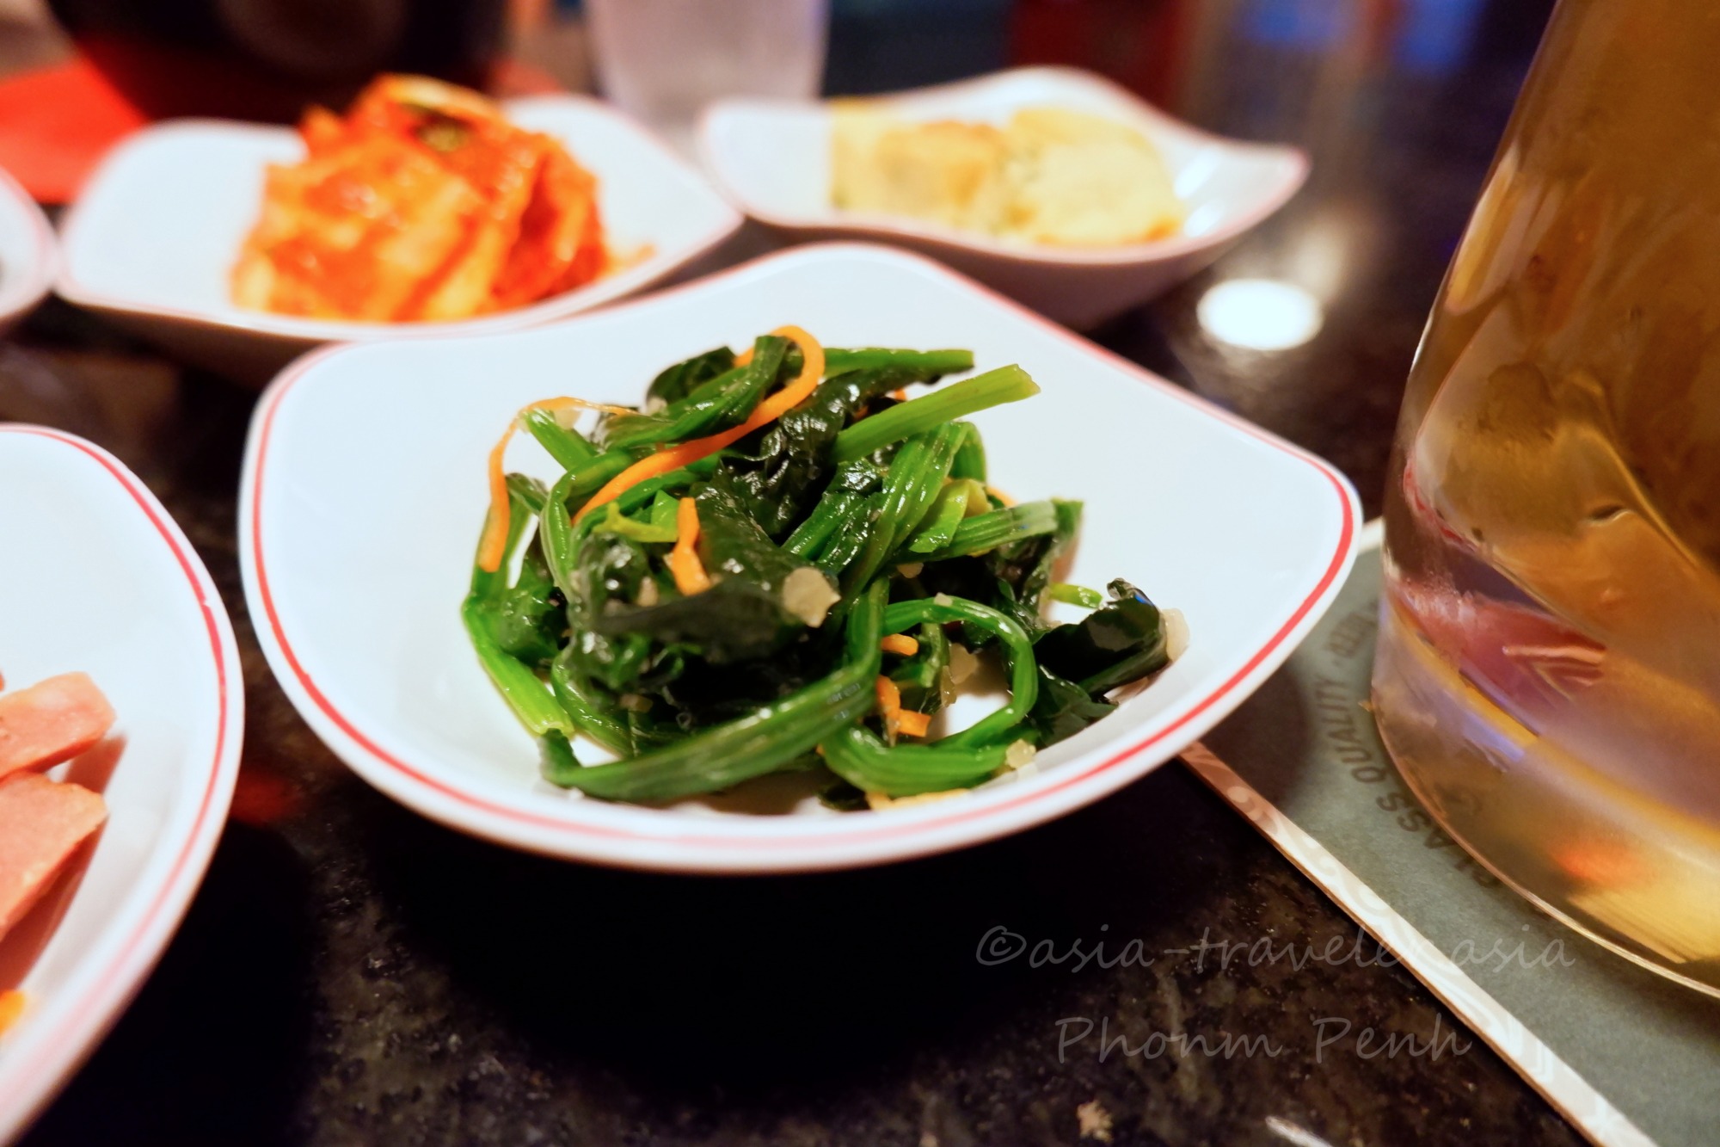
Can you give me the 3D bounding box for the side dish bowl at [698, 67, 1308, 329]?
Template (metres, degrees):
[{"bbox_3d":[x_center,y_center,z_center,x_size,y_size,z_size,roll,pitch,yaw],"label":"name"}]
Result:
[{"bbox_3d":[0.030,-0.089,0.266,0.126,0.033,0.126,-17,41,-24],"label":"side dish bowl"}]

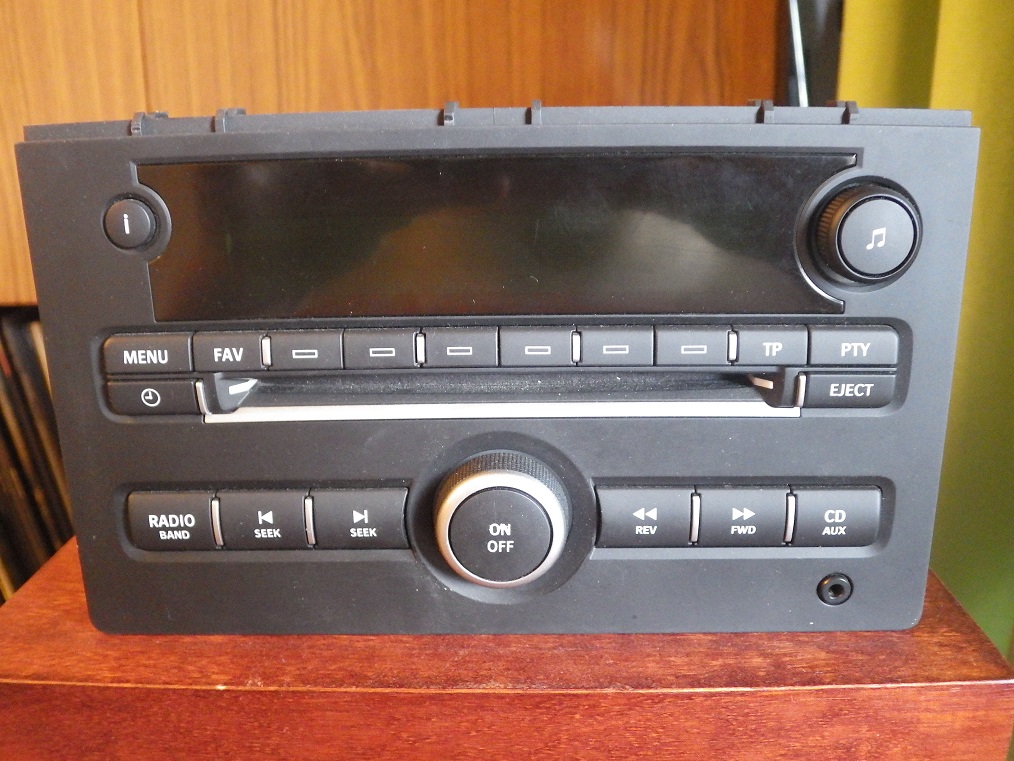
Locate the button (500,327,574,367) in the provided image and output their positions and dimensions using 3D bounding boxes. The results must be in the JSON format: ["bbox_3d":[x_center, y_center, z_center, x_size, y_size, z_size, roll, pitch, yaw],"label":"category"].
[{"bbox_3d":[0.007,-0.008,0.216,0.018,0.009,0.005,-1,16,1],"label":"button"}]

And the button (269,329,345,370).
[{"bbox_3d":[-0.048,-0.007,0.217,0.018,0.009,0.005,-1,16,1],"label":"button"}]

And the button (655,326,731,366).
[{"bbox_3d":[0.044,-0.008,0.216,0.018,0.009,0.005,-1,16,1],"label":"button"}]

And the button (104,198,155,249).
[{"bbox_3d":[-0.086,-0.036,0.209,0.011,0.011,0.005,-1,16,1],"label":"button"}]

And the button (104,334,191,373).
[{"bbox_3d":[-0.087,-0.006,0.218,0.021,0.009,0.005,-1,16,1],"label":"button"}]

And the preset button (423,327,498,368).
[{"bbox_3d":[-0.011,-0.008,0.216,0.018,0.010,0.005,-1,16,1],"label":"preset button"}]

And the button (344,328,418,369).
[{"bbox_3d":[-0.029,-0.008,0.217,0.018,0.010,0.005,-1,16,1],"label":"button"}]

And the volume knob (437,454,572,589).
[{"bbox_3d":[-0.001,0.035,0.224,0.033,0.033,0.014,-1,16,1],"label":"volume knob"}]

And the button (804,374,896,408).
[{"bbox_3d":[0.082,0.002,0.218,0.021,0.008,0.005,-1,16,1],"label":"button"}]

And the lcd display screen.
[{"bbox_3d":[-0.003,-0.033,0.212,0.165,0.038,0.004,-1,16,1],"label":"lcd display screen"}]

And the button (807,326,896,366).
[{"bbox_3d":[0.083,-0.008,0.215,0.021,0.009,0.005,-1,16,1],"label":"button"}]

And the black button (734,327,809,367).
[{"bbox_3d":[0.063,-0.008,0.215,0.018,0.009,0.005,-1,16,1],"label":"black button"}]

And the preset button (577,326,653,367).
[{"bbox_3d":[0.025,-0.009,0.216,0.018,0.010,0.005,-1,16,1],"label":"preset button"}]

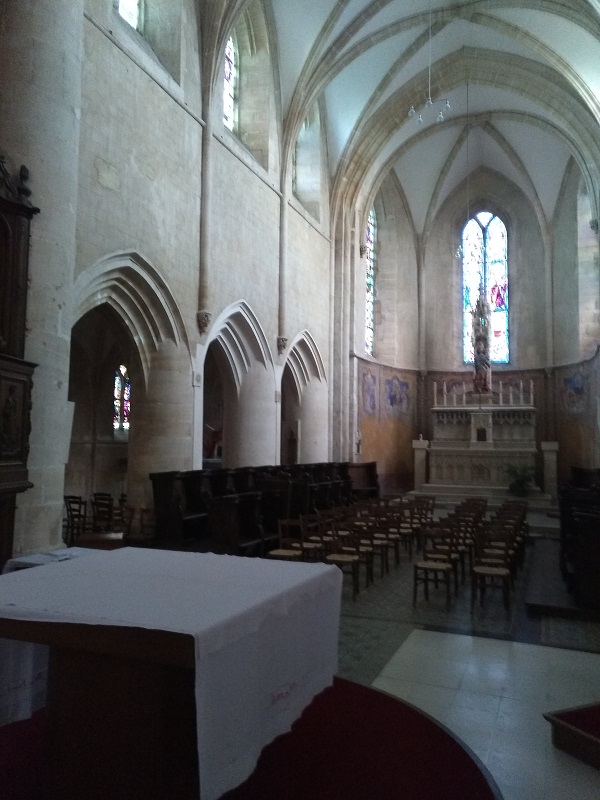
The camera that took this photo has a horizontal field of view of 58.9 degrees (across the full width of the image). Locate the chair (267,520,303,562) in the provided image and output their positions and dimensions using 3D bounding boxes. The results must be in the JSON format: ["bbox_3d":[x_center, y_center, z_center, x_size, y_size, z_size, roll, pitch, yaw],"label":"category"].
[{"bbox_3d":[-0.181,2.049,7.079,0.430,0.870,0.480,-1,-5,26],"label":"chair"}]

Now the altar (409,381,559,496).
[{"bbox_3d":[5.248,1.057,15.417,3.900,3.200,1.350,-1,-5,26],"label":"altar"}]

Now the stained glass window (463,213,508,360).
[{"bbox_3d":[6.017,-3.710,17.273,1.390,5.000,0.250,-1,-5,26],"label":"stained glass window"}]

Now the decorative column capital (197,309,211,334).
[{"bbox_3d":[-1.576,-1.268,8.697,0.170,0.380,0.200,-1,-5,26],"label":"decorative column capital"}]

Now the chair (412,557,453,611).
[{"bbox_3d":[1.624,2.020,6.381,0.430,0.870,0.490,-1,-5,26],"label":"chair"}]

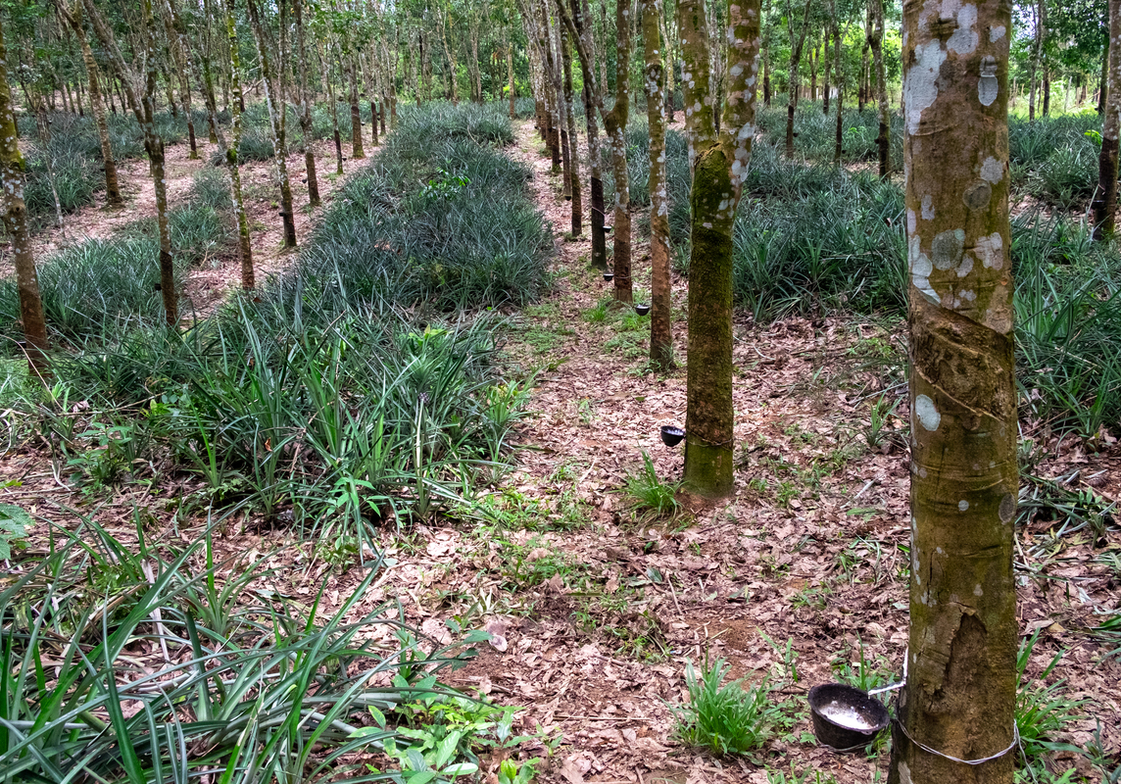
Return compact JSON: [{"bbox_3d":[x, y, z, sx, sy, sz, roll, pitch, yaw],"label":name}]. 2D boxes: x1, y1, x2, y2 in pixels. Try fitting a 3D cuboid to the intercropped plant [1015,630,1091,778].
[{"bbox_3d":[1.076,0.690,1.950,0.198,0.328,0.198,7,16,31],"label":"intercropped plant"}]

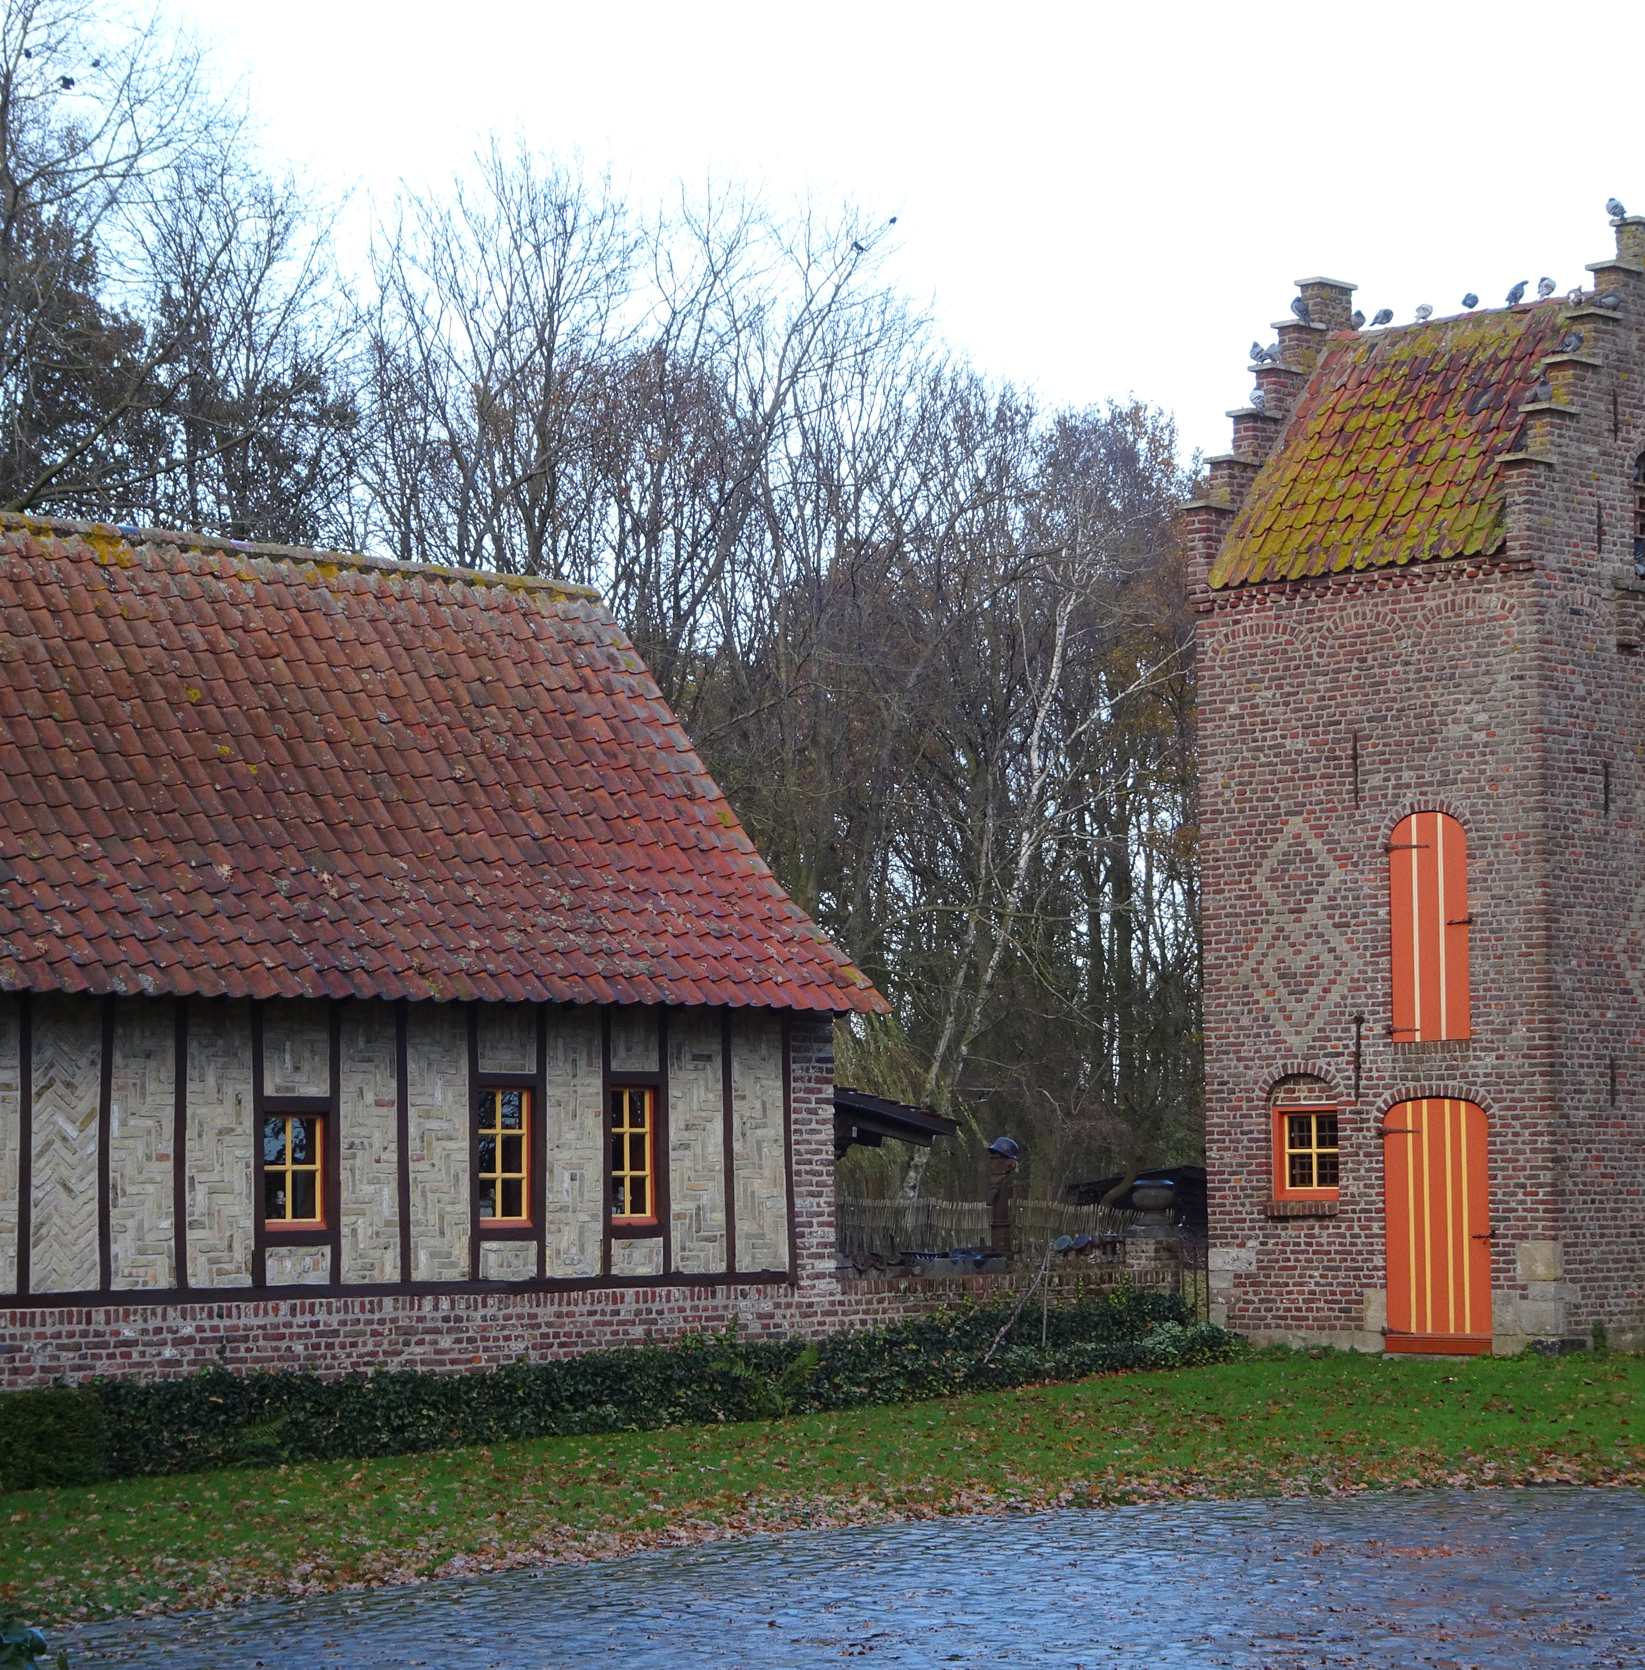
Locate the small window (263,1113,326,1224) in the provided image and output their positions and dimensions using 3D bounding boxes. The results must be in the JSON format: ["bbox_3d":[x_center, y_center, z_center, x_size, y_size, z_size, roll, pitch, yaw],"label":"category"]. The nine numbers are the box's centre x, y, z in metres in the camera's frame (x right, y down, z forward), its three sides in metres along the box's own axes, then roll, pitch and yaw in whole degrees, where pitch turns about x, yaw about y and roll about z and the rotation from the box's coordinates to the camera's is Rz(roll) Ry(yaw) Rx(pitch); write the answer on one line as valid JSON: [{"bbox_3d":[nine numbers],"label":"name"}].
[{"bbox_3d":[-3.675,2.329,27.740,0.550,0.780,0.100,4,-7,-44],"label":"small window"}]

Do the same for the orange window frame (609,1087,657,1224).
[{"bbox_3d":[-1.425,2.400,29.910,0.480,1.030,0.100,4,-7,-44],"label":"orange window frame"}]

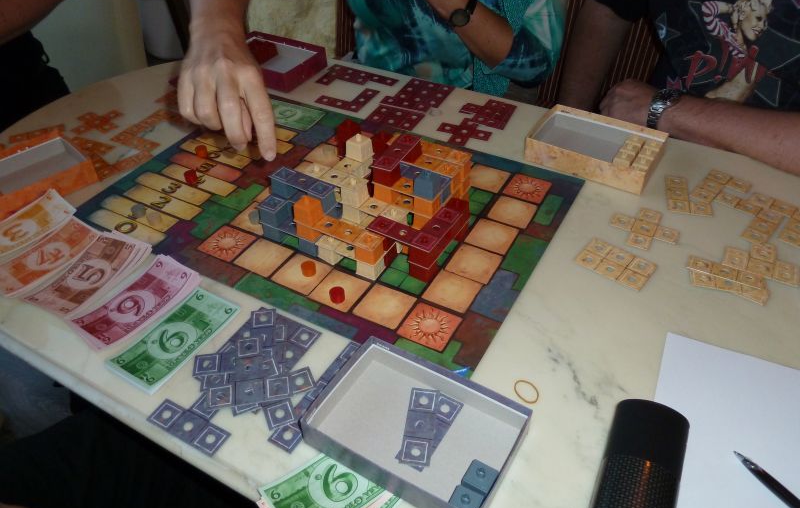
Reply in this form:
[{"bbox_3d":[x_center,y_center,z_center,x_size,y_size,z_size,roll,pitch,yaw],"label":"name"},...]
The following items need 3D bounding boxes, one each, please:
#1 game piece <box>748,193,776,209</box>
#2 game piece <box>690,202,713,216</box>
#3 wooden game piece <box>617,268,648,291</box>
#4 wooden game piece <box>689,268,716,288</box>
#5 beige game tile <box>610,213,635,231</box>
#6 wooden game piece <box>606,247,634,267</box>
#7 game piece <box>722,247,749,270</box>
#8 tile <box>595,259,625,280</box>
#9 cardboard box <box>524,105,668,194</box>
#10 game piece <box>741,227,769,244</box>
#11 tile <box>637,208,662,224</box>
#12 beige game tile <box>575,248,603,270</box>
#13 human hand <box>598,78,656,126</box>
[{"bbox_3d":[0.424,-0.061,0.733,0.024,0.002,0.024,25,48,27],"label":"game piece"},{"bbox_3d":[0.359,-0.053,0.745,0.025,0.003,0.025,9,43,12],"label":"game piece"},{"bbox_3d":[0.240,0.026,0.642,0.024,0.002,0.024,27,49,29],"label":"wooden game piece"},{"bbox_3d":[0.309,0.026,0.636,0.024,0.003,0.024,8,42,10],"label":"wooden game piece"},{"bbox_3d":[0.252,-0.036,0.707,0.024,0.003,0.024,18,45,20],"label":"beige game tile"},{"bbox_3d":[0.235,0.005,0.667,0.024,0.002,0.024,28,49,29],"label":"wooden game piece"},{"bbox_3d":[0.353,0.006,0.655,0.024,0.002,0.024,17,45,20],"label":"game piece"},{"bbox_3d":[0.221,0.017,0.654,0.024,0.002,0.024,28,49,29],"label":"tile"},{"bbox_3d":[0.251,-0.136,0.798,0.150,0.031,0.100,22,47,24],"label":"cardboard box"},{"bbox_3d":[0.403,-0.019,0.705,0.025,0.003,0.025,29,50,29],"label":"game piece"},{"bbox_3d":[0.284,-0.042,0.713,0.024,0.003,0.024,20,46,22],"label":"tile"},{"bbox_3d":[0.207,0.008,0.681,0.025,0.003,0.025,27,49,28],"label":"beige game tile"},{"bbox_3d":[0.309,-0.202,0.844,0.090,0.070,0.075,30,50,30],"label":"human hand"}]

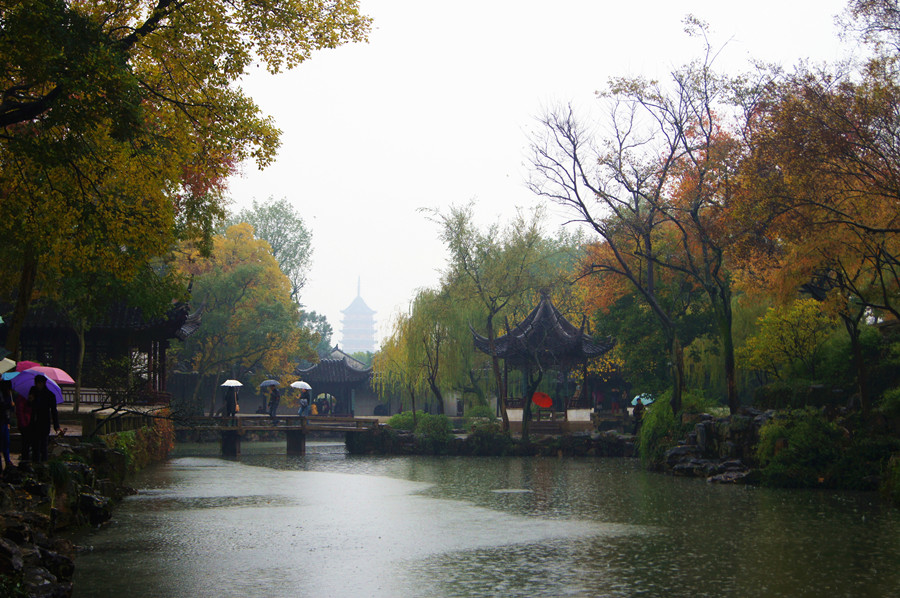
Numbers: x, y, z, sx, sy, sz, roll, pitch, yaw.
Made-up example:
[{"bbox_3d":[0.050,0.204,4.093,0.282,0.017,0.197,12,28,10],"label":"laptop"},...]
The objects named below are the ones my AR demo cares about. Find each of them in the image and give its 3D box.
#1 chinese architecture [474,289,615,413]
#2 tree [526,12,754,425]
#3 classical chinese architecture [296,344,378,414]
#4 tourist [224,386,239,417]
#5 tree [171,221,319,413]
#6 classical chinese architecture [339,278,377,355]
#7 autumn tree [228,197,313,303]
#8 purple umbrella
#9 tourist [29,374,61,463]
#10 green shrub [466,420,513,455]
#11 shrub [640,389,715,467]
[{"bbox_3d":[4.387,2.792,78.500,6.660,6.380,6.000,0,-3,0],"label":"chinese architecture"},{"bbox_3d":[6.576,-2.859,57.757,7.560,13.660,6.500,0,-3,0],"label":"tree"},{"bbox_3d":[-7.733,5.605,113.000,5.540,4.800,4.200,0,-3,-9],"label":"classical chinese architecture"},{"bbox_3d":[-9.141,4.497,70.000,0.590,1.670,0.400,0,-3,6],"label":"tourist"},{"bbox_3d":[-12.095,1.289,98.000,8.550,11.300,8.500,0,-3,0],"label":"tree"},{"bbox_3d":[-57.441,23.152,1050.387,30.000,74.732,30.000,0,-3,0],"label":"classical chinese architecture"},{"bbox_3d":[-14.722,0.124,138.000,7.090,17.160,7.200,0,-3,0],"label":"autumn tree"},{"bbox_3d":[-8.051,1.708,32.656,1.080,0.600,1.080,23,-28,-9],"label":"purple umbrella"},{"bbox_3d":[-7.857,2.324,32.420,0.580,1.720,0.380,0,-3,-6],"label":"tourist"},{"bbox_3d":[1.636,5.745,69.285,1.911,1.424,1.600,0,-3,0],"label":"green shrub"},{"bbox_3d":[7.932,4.496,58.339,2.727,2.747,2.200,0,-3,0],"label":"shrub"}]

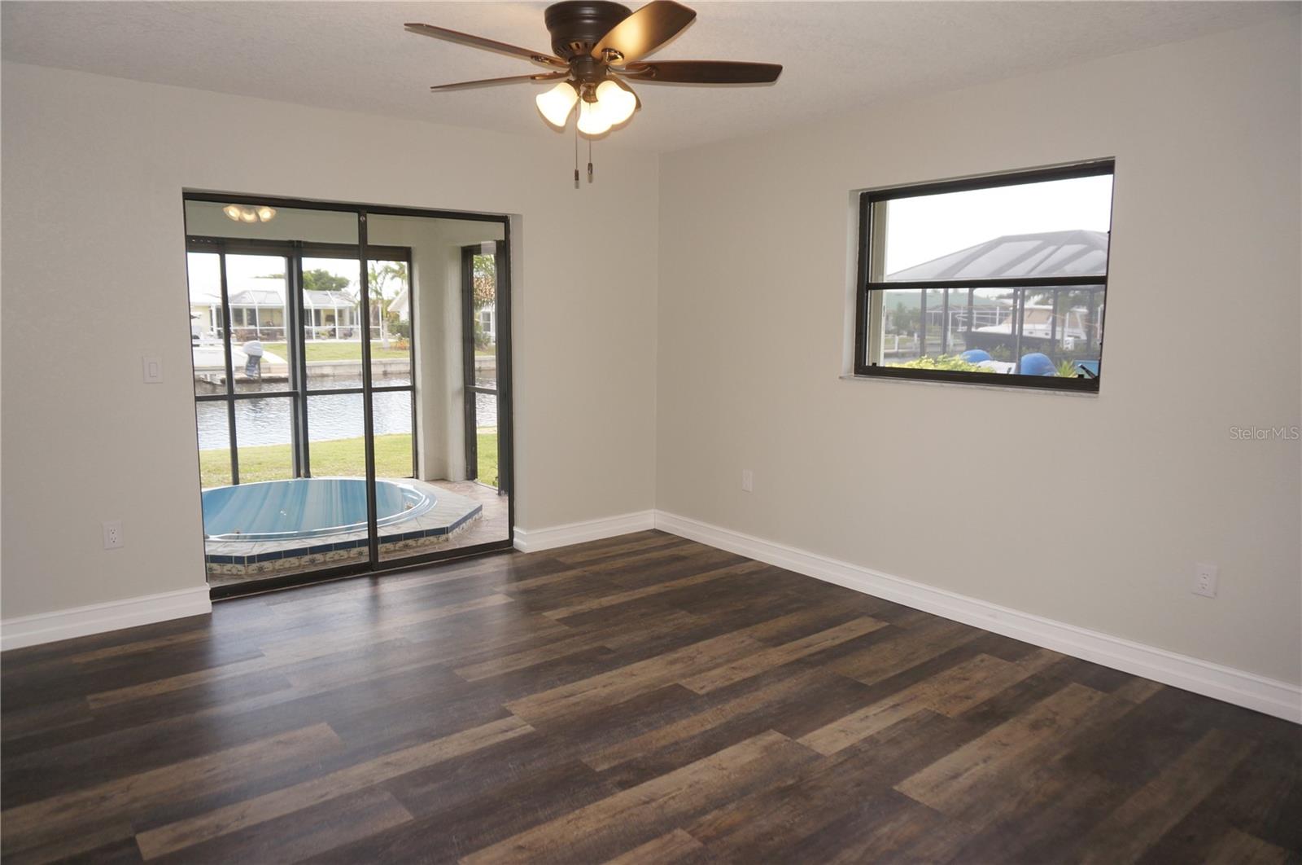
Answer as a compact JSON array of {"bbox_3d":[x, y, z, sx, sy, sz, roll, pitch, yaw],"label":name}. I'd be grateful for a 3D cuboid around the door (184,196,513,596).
[{"bbox_3d":[-1.559,-0.213,4.772,1.760,2.003,0.099,-6,10,-38],"label":"door"}]

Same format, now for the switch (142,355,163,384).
[{"bbox_3d":[-2.267,-0.283,3.951,0.074,0.119,0.011,-6,10,-38],"label":"switch"}]

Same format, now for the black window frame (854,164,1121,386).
[{"bbox_3d":[1.520,-0.698,4.069,0.079,0.954,1.306,-6,10,-38],"label":"black window frame"}]

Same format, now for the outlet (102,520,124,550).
[{"bbox_3d":[-2.430,0.465,3.922,0.074,0.119,0.011,-6,10,-38],"label":"outlet"}]

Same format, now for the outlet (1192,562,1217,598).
[{"bbox_3d":[2.094,0.560,3.275,0.011,0.119,0.072,-6,10,-38],"label":"outlet"}]

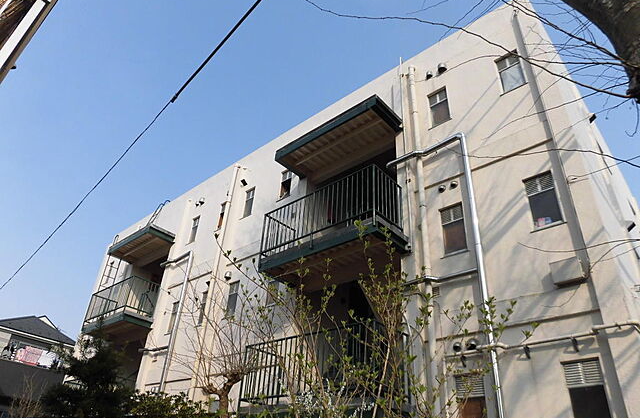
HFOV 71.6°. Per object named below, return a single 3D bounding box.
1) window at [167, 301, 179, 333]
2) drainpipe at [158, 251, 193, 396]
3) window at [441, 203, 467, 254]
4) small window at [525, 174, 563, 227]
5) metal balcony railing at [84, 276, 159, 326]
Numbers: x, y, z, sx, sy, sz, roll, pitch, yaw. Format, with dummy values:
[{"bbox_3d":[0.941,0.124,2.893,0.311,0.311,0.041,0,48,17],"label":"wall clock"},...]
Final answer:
[{"bbox_3d":[-3.929,2.967,12.003,0.406,0.884,0.102,-23,-42,36],"label":"window"},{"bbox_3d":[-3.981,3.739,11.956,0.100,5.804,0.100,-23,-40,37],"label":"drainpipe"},{"bbox_3d":[2.299,0.344,7.608,0.403,0.951,0.130,-23,-40,37],"label":"window"},{"bbox_3d":[3.246,-0.095,6.439,0.406,0.884,0.102,-23,-42,36],"label":"small window"},{"bbox_3d":[-6.523,3.189,14.544,2.885,1.071,0.913,-23,-40,37],"label":"metal balcony railing"}]

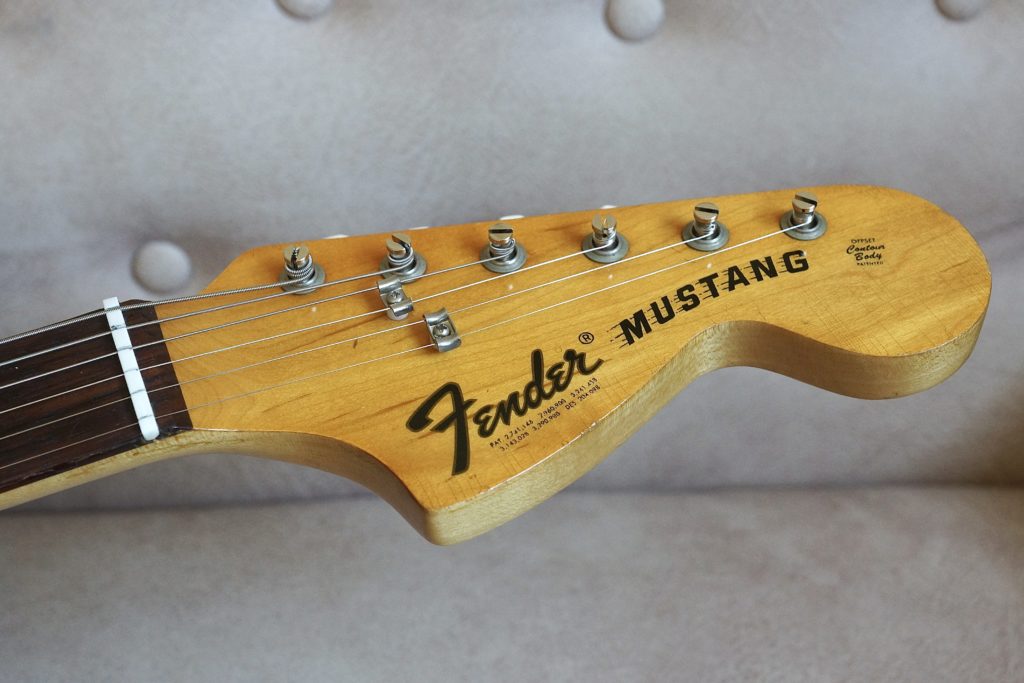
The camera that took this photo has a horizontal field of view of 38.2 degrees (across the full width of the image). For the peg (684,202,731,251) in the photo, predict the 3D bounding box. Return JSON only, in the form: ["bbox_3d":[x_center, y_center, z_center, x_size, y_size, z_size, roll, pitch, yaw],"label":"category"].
[{"bbox_3d":[0.048,-0.029,0.364,0.011,0.008,0.011,-6,50,-2],"label":"peg"}]

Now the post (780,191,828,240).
[{"bbox_3d":[0.072,-0.032,0.365,0.011,0.008,0.011,-6,50,-2],"label":"post"}]

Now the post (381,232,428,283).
[{"bbox_3d":[-0.027,-0.021,0.362,0.011,0.008,0.011,-6,50,-2],"label":"post"}]

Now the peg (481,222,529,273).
[{"bbox_3d":[-0.002,-0.024,0.362,0.011,0.008,0.011,-6,50,-2],"label":"peg"}]

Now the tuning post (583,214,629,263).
[{"bbox_3d":[0.023,-0.026,0.363,0.011,0.008,0.011,-6,50,-2],"label":"tuning post"}]

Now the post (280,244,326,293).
[{"bbox_3d":[-0.052,-0.019,0.361,0.011,0.008,0.011,-6,50,-2],"label":"post"}]

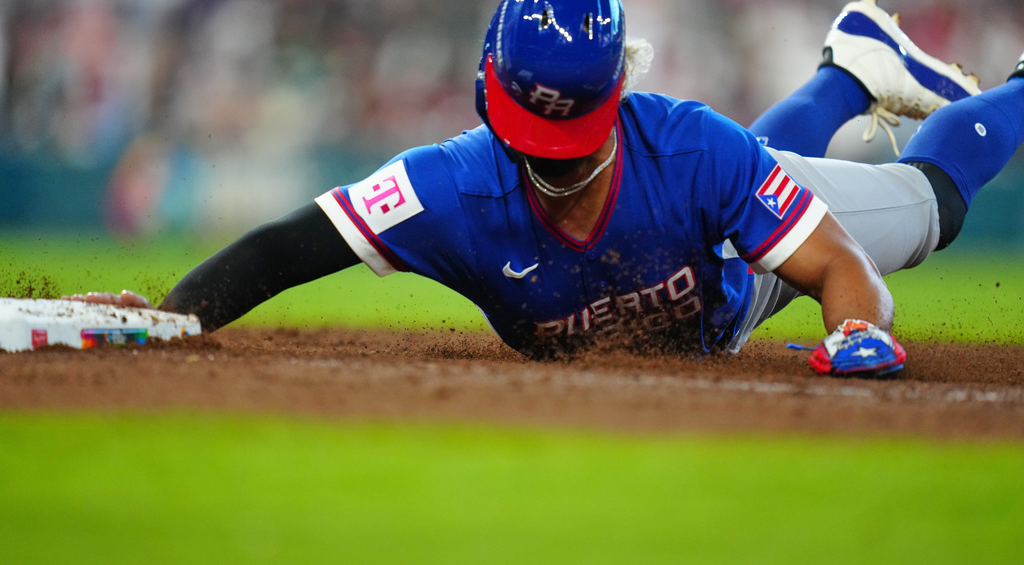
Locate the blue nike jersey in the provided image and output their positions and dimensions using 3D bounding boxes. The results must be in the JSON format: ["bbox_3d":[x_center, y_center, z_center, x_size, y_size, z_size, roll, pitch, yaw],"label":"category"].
[{"bbox_3d":[0.139,-0.091,18.220,0.800,0.370,0.600,-7,-31,18],"label":"blue nike jersey"}]

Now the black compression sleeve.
[{"bbox_3d":[-0.392,-0.031,18.300,0.400,0.140,0.120,-29,0,16],"label":"black compression sleeve"}]

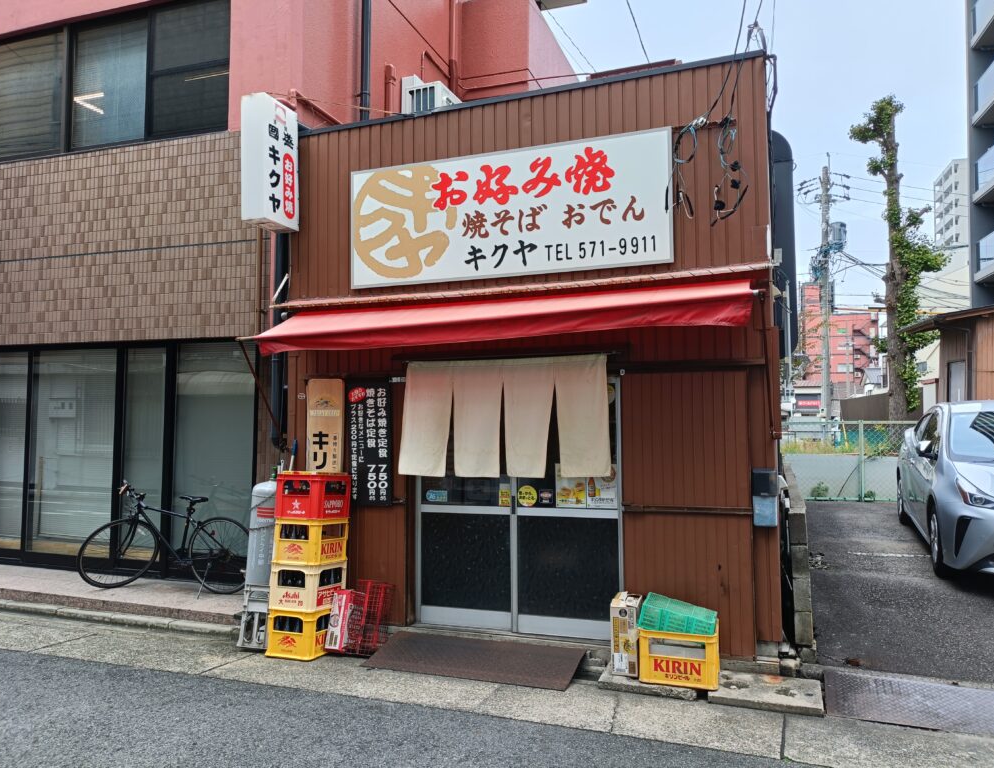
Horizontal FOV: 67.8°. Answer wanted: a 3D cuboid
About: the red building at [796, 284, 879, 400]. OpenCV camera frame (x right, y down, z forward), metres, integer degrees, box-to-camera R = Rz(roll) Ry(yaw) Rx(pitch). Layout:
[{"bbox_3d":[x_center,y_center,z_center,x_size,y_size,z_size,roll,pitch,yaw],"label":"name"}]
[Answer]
[{"bbox_3d":[49.626,-2.892,109.218,11.500,22.000,10.000,-1,-4,12],"label":"red building"}]

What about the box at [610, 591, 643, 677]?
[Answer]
[{"bbox_3d":[0.821,1.580,4.646,0.155,0.412,0.290,-1,-4,18],"label":"box"}]

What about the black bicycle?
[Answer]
[{"bbox_3d":[-2.908,1.355,6.565,1.690,0.980,0.500,-1,-4,13],"label":"black bicycle"}]

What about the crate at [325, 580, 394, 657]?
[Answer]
[{"bbox_3d":[-0.992,1.684,5.326,0.380,0.450,0.330,-1,-4,20],"label":"crate"}]

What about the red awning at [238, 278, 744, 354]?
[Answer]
[{"bbox_3d":[-0.071,-0.432,4.979,3.420,0.410,0.520,-1,-4,20],"label":"red awning"}]

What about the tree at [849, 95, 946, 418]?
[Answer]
[{"bbox_3d":[8.371,-2.239,15.637,1.950,7.200,1.800,-2,-4,28],"label":"tree"}]

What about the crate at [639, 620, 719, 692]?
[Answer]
[{"bbox_3d":[1.127,1.625,4.513,0.455,0.310,0.370,-1,-4,20],"label":"crate"}]

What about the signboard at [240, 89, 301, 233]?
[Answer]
[{"bbox_3d":[-1.719,-1.658,5.634,0.210,0.945,0.410,-1,-4,20],"label":"signboard"}]

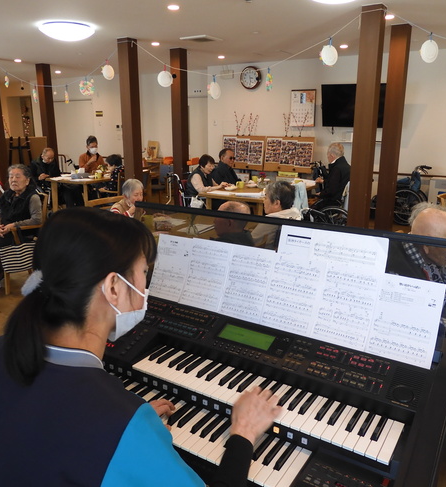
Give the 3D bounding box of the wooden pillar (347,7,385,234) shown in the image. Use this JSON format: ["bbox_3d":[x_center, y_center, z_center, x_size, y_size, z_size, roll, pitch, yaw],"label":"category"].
[{"bbox_3d":[1.369,-0.911,4.371,0.176,2.495,0.176,10,18,32],"label":"wooden pillar"}]

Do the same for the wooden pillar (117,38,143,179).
[{"bbox_3d":[-1.220,-1.371,6.114,0.172,2.582,0.172,8,17,30],"label":"wooden pillar"}]

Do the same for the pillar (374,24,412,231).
[{"bbox_3d":[1.923,-1.131,5.170,0.176,2.495,0.176,10,18,32],"label":"pillar"}]

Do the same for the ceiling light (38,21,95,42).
[{"bbox_3d":[-1.627,-2.209,4.724,0.550,0.130,0.550,0,15,0],"label":"ceiling light"}]

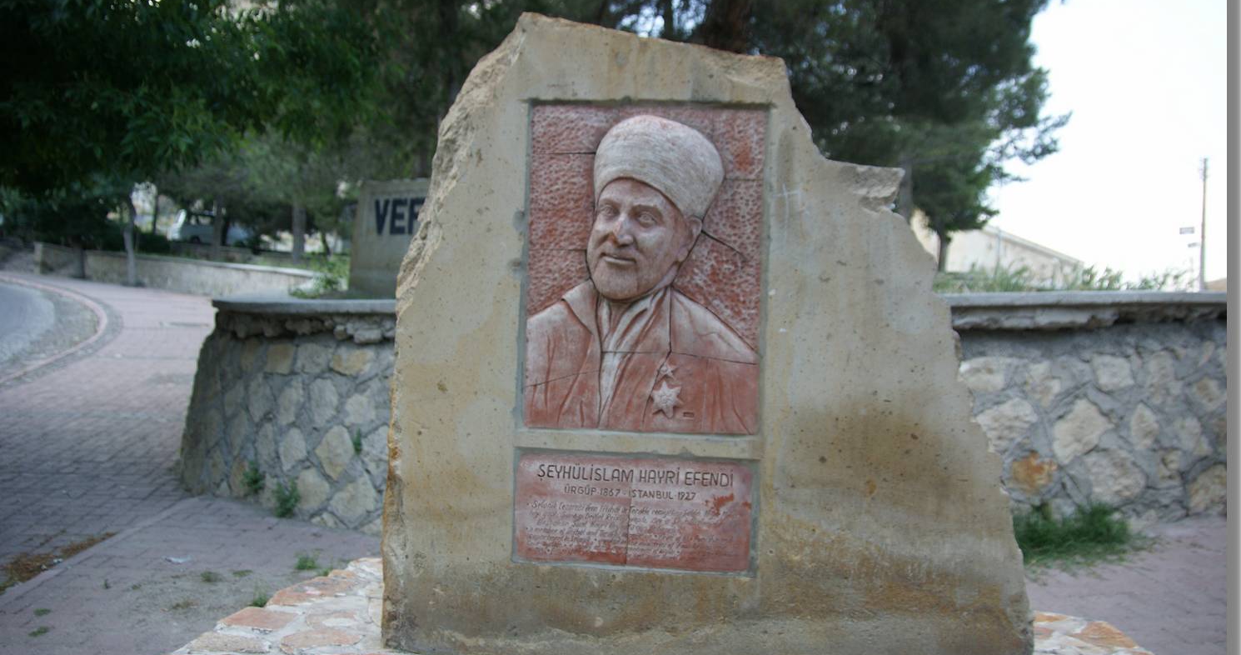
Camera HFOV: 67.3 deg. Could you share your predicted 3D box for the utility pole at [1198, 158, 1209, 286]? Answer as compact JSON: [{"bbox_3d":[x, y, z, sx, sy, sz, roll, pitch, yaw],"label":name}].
[{"bbox_3d":[23.736,-2.628,38.016,0.250,8.500,0.250,2,0,0],"label":"utility pole"}]

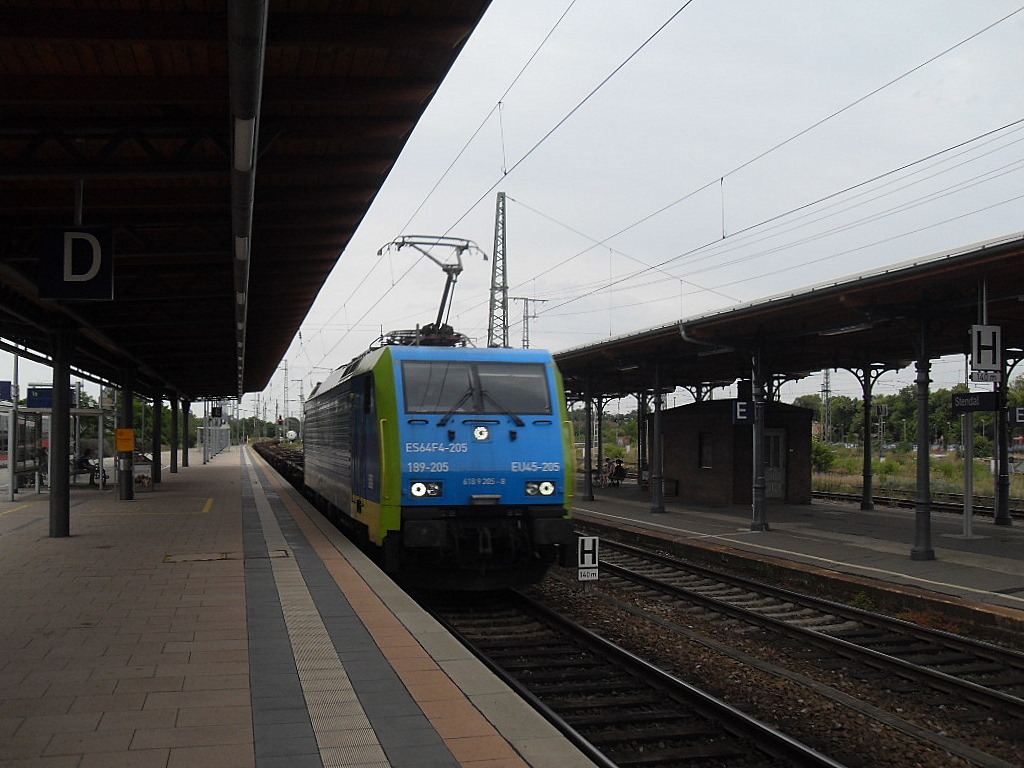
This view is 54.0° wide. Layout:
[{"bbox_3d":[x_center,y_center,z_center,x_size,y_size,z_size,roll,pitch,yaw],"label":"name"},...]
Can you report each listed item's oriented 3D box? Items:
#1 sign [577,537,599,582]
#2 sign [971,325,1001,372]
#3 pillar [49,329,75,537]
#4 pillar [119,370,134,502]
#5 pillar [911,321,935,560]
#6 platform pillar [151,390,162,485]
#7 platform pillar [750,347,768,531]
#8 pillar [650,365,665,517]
[{"bbox_3d":[1.206,2.752,15.800,0.320,0.680,0.050,1,-3,-10],"label":"sign"},{"bbox_3d":[6.841,-0.519,14.500,0.450,0.660,0.060,1,-3,-10],"label":"sign"},{"bbox_3d":[-6.847,0.725,15.280,0.290,3.152,0.290,1,-3,-15],"label":"pillar"},{"bbox_3d":[-9.372,1.242,24.530,0.290,3.151,0.290,1,-3,-15],"label":"pillar"},{"bbox_3d":[7.503,0.999,18.326,0.420,4.335,0.420,1,-3,-15],"label":"pillar"},{"bbox_3d":[-11.945,1.777,33.929,0.290,3.120,0.290,1,-3,-15],"label":"platform pillar"},{"bbox_3d":[6.028,1.314,24.475,0.410,4.470,0.410,1,-3,-15],"label":"platform pillar"},{"bbox_3d":[4.442,1.618,30.478,0.410,4.552,0.410,1,-3,-15],"label":"pillar"}]

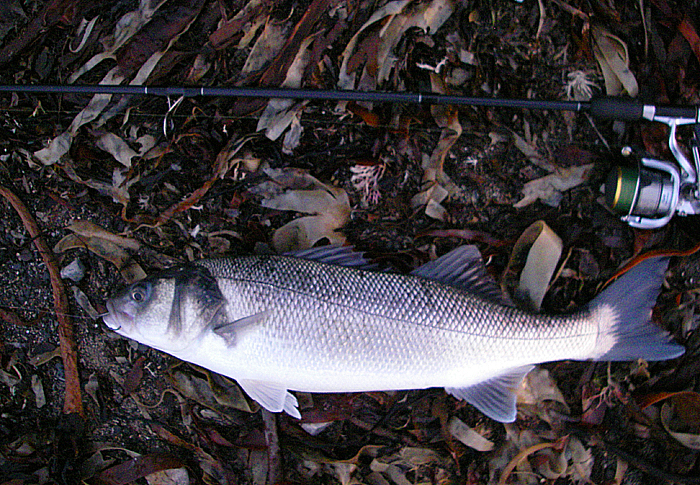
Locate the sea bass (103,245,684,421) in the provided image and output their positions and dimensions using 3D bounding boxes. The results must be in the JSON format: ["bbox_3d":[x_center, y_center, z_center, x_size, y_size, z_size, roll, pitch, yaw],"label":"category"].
[{"bbox_3d":[0.045,0.091,0.793,0.585,0.075,0.176,1,73,0],"label":"sea bass"}]

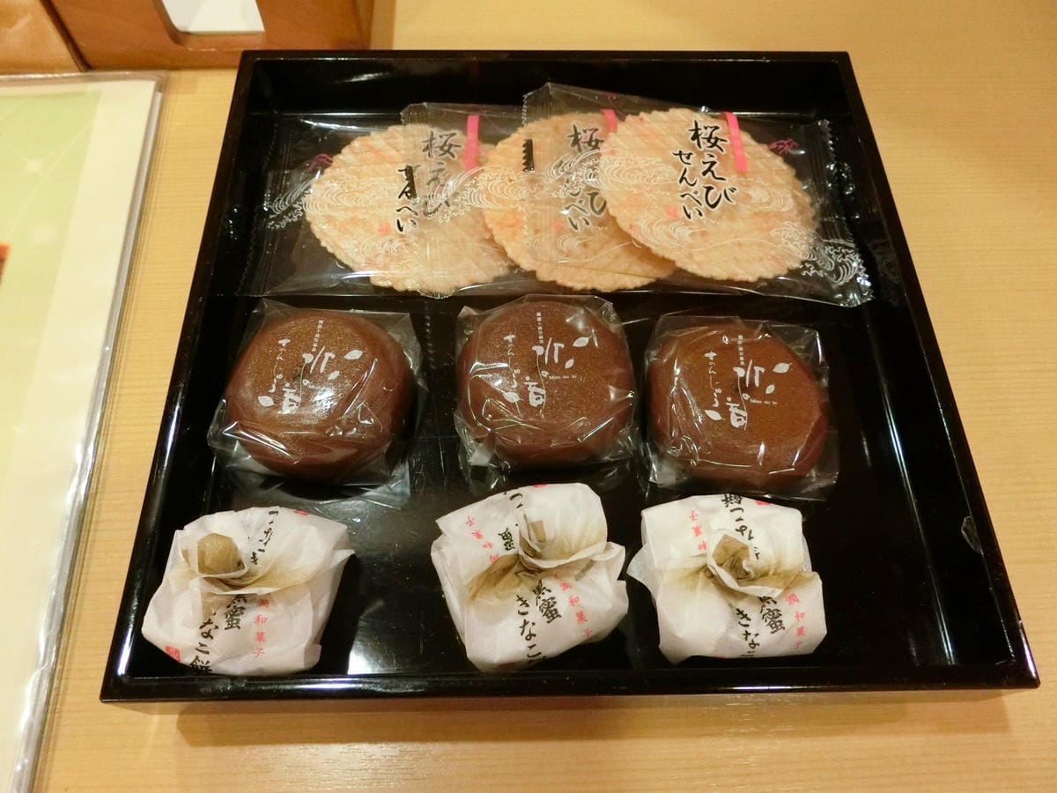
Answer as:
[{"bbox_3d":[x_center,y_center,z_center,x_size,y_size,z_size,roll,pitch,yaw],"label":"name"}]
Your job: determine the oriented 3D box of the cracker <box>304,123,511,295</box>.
[{"bbox_3d":[-0.047,-0.079,0.313,0.088,0.008,0.089,0,63,-2],"label":"cracker"}]

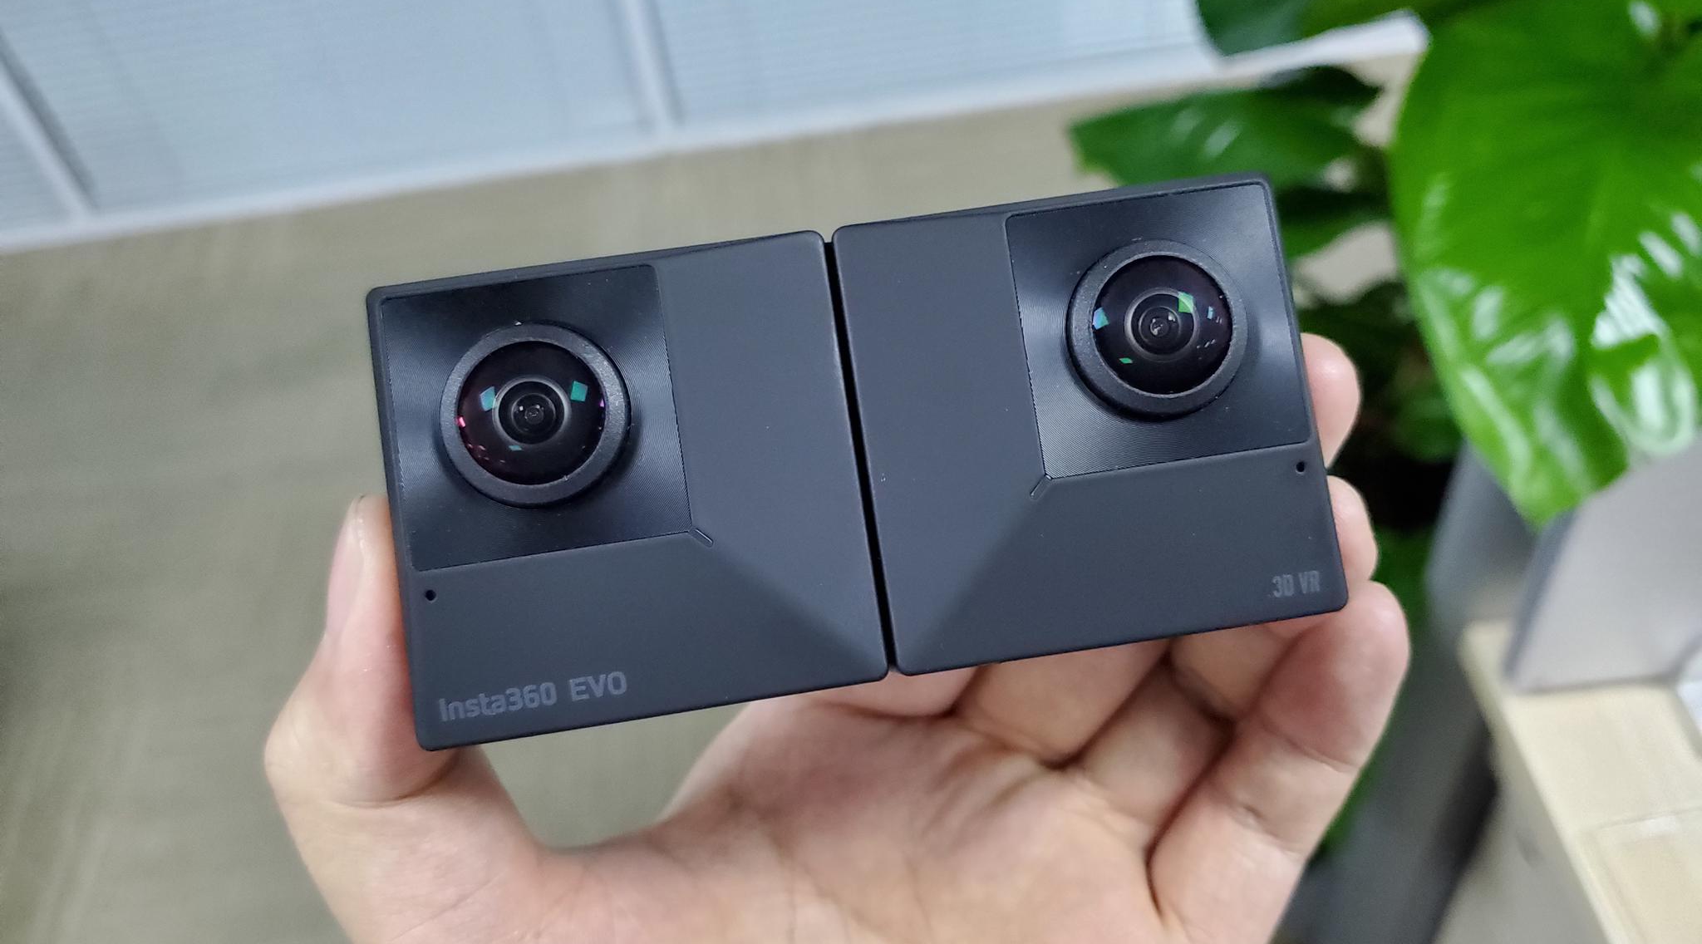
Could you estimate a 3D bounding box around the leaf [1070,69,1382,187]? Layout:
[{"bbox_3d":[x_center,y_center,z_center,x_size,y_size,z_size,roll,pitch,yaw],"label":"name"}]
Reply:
[{"bbox_3d":[0.220,-0.198,0.750,0.180,0.042,0.115,-8,43,0],"label":"leaf"}]

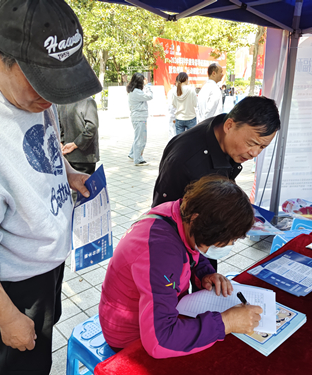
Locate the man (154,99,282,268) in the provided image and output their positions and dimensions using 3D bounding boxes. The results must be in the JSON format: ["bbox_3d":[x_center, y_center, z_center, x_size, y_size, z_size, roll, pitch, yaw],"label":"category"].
[{"bbox_3d":[0.229,0.257,1.587,0.640,1.350,0.530,14,22,40],"label":"man"}]

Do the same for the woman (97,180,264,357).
[{"bbox_3d":[0.058,0.505,1.223,0.670,1.090,0.540,9,18,27],"label":"woman"}]

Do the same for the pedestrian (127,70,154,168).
[{"bbox_3d":[-0.301,-1.215,6.053,0.450,1.640,0.450,-2,17,-8],"label":"pedestrian"}]

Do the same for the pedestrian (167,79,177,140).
[{"bbox_3d":[0.499,-1.474,6.863,0.480,1.640,0.340,8,18,24],"label":"pedestrian"}]

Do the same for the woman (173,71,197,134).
[{"bbox_3d":[0.559,-1.199,5.954,0.470,1.630,0.350,5,17,17],"label":"woman"}]

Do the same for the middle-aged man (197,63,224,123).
[{"bbox_3d":[0.779,-0.927,4.887,0.360,1.710,0.500,-6,17,-19],"label":"middle-aged man"}]

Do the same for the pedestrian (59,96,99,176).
[{"bbox_3d":[-0.761,-0.329,3.083,0.520,1.660,0.380,8,18,24],"label":"pedestrian"}]

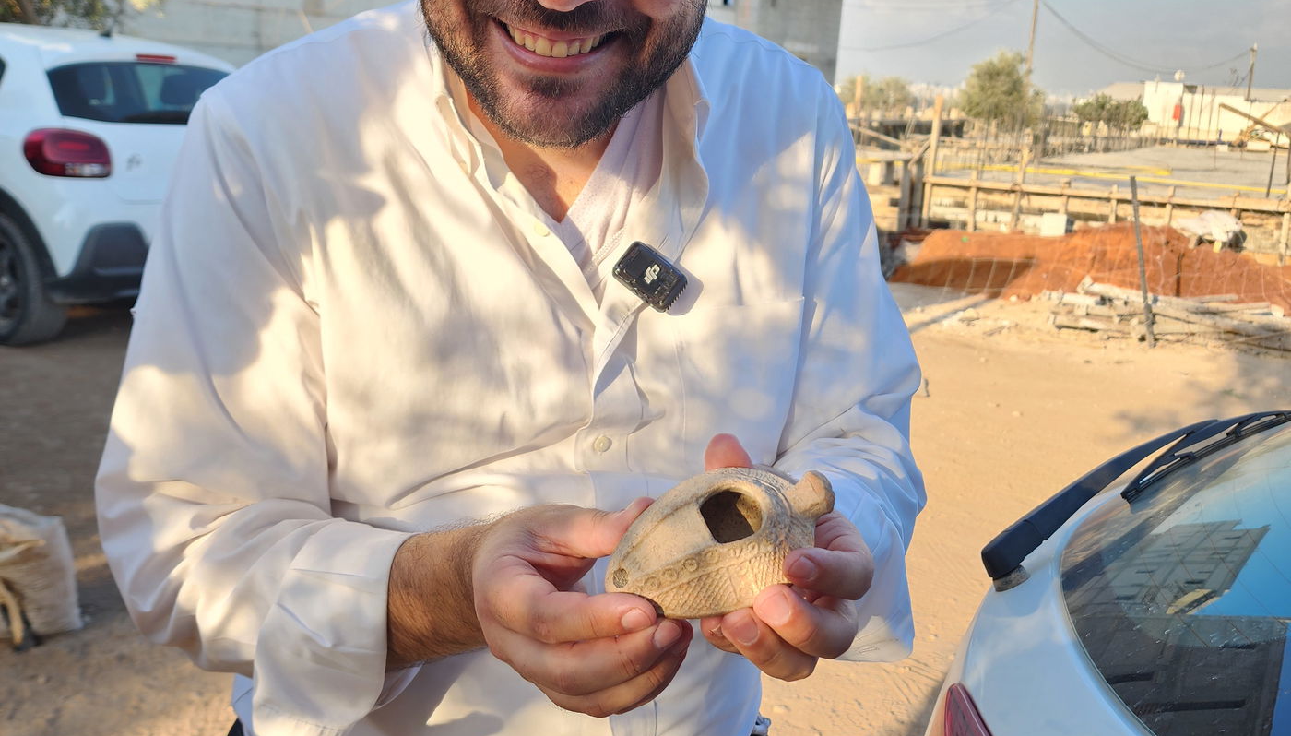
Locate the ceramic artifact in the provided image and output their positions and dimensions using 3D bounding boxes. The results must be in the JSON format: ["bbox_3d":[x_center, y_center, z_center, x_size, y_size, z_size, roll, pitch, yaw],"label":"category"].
[{"bbox_3d":[0.038,0.087,0.560,0.117,0.052,0.074,-21,43,-12],"label":"ceramic artifact"}]

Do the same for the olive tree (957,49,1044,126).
[{"bbox_3d":[14.956,-11.203,48.000,3.600,4.400,3.500,3,13,0],"label":"olive tree"}]

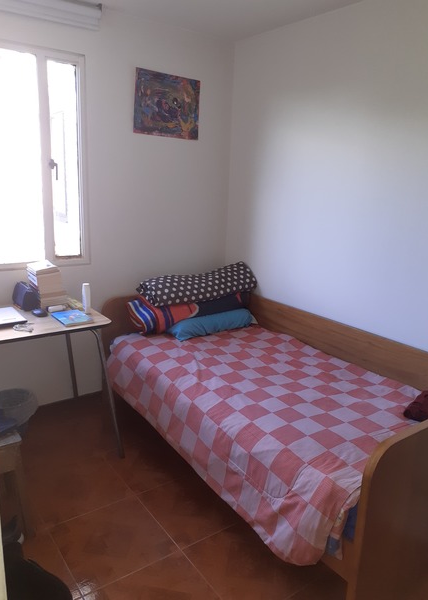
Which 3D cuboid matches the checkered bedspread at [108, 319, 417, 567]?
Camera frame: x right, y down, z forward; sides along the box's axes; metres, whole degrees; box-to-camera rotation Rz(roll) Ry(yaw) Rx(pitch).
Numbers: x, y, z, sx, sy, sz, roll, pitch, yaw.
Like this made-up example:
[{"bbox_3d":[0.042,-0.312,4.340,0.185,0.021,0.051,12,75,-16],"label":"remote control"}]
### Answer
[{"bbox_3d":[0.257,0.536,2.498,0.997,0.357,1.864,-8,18,-34],"label":"checkered bedspread"}]

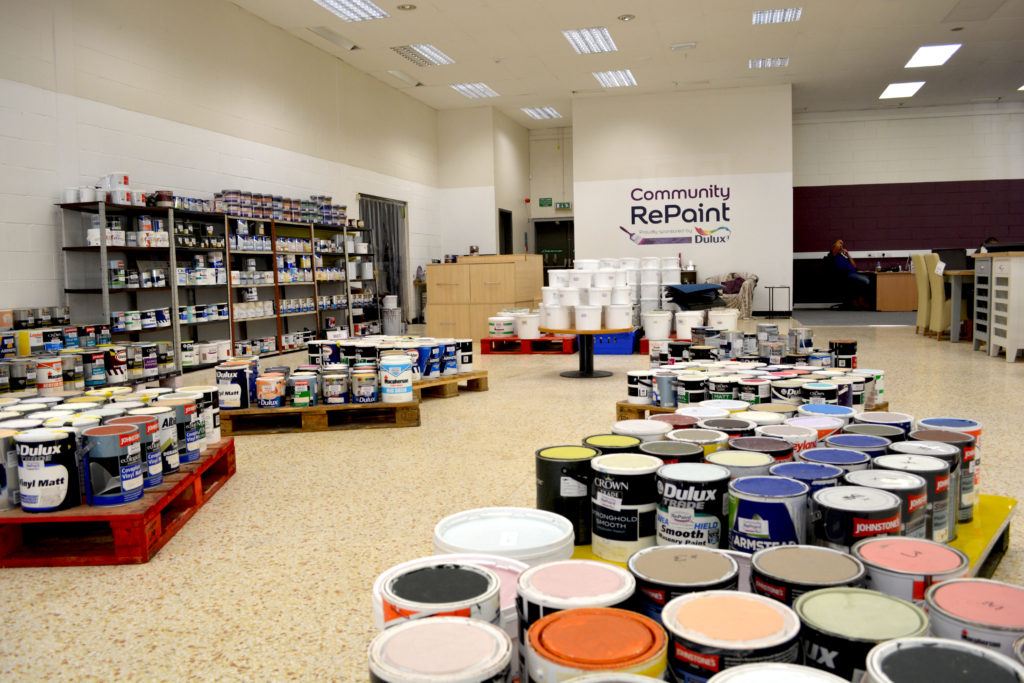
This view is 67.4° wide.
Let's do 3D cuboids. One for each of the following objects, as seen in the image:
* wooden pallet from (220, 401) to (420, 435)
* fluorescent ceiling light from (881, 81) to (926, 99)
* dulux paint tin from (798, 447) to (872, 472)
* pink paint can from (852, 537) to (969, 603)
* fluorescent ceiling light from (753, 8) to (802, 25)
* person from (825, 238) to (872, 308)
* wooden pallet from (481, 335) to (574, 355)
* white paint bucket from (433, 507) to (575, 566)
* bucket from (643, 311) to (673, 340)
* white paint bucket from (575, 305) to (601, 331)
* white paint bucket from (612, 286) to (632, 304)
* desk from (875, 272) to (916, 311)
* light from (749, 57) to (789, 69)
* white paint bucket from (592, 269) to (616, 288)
[{"bbox_3d":[-1.219,0.419,4.885,1.200,0.145,0.800,-2,6,-10],"label":"wooden pallet"},{"bbox_3d":[7.082,-4.593,13.957,0.600,0.080,1.200,1,6,16],"label":"fluorescent ceiling light"},{"bbox_3d":[0.907,0.435,2.162,0.183,0.230,0.183,2,6,23],"label":"dulux paint tin"},{"bbox_3d":[0.699,0.482,1.359,0.183,0.215,0.183,0,5,3],"label":"pink paint can"},{"bbox_3d":[3.396,-4.195,9.840,0.600,0.080,0.600,1,6,16],"label":"fluorescent ceiling light"},{"bbox_3d":[6.566,-1.309,14.900,0.800,1.330,0.520,0,6,11],"label":"person"},{"bbox_3d":[0.249,0.004,8.882,1.000,0.162,1.200,0,6,8],"label":"wooden pallet"},{"bbox_3d":[-0.016,0.552,1.714,0.309,0.285,0.309,-1,5,-1],"label":"white paint bucket"},{"bbox_3d":[1.541,-0.165,8.178,0.318,0.287,0.318,0,6,11],"label":"bucket"},{"bbox_3d":[0.653,-0.210,6.541,0.234,0.210,0.234,-1,5,0],"label":"white paint bucket"},{"bbox_3d":[0.969,-0.403,6.800,0.198,0.158,0.198,0,5,8],"label":"white paint bucket"},{"bbox_3d":[7.687,-0.985,15.246,0.950,0.740,0.850,1,6,16],"label":"desk"},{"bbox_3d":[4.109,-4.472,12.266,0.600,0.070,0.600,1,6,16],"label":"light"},{"bbox_3d":[0.803,-0.548,6.680,0.205,0.162,0.205,0,5,7],"label":"white paint bucket"}]

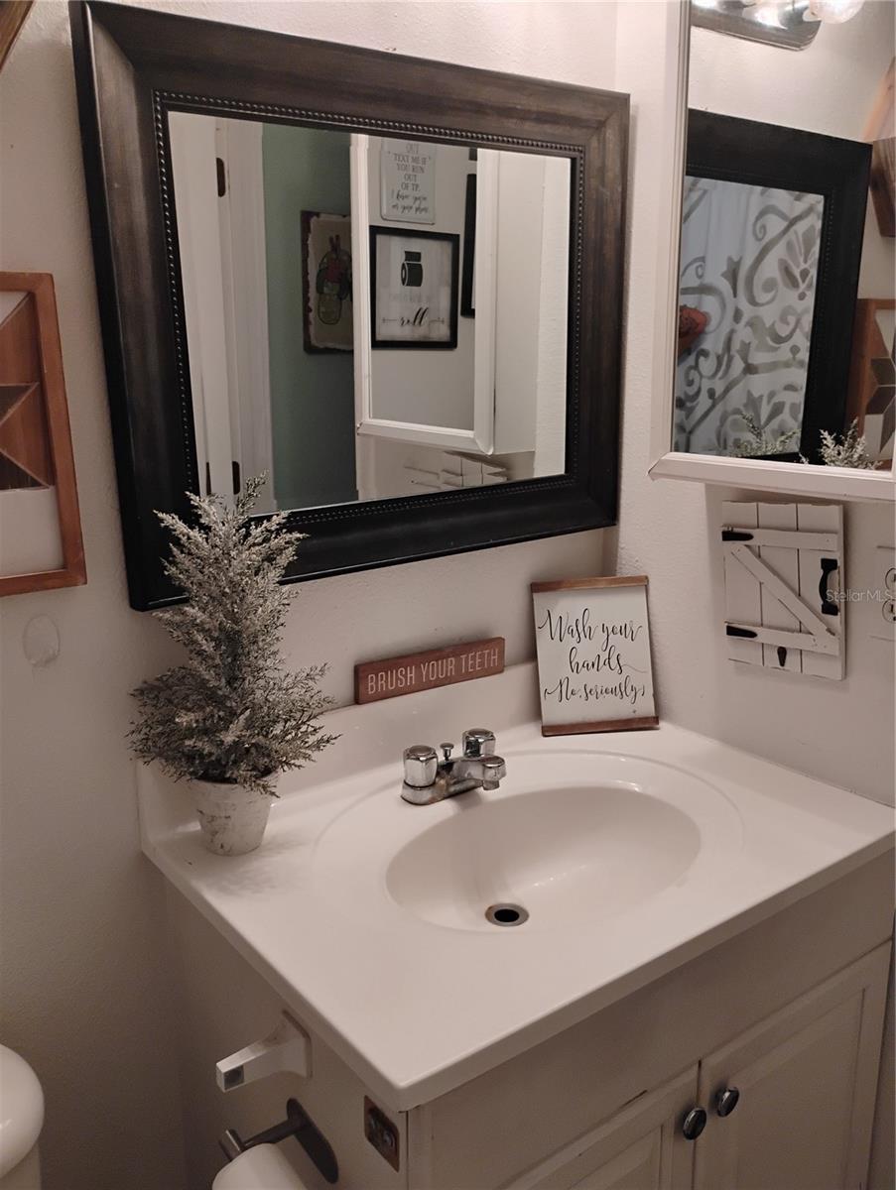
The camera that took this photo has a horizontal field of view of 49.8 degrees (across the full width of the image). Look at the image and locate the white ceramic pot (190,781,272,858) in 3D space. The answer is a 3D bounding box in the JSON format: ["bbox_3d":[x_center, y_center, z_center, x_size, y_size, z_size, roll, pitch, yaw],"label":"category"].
[{"bbox_3d":[-0.264,0.262,1.196,0.095,0.098,0.095,-2,13,0],"label":"white ceramic pot"}]

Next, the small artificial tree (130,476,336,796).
[{"bbox_3d":[-0.258,0.048,1.143,0.240,0.365,0.225,-11,16,-35],"label":"small artificial tree"}]

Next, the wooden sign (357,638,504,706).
[{"bbox_3d":[-0.019,0.105,1.408,0.256,0.057,0.016,-11,16,-35],"label":"wooden sign"}]

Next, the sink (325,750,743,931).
[{"bbox_3d":[0.098,0.362,1.245,0.585,0.140,0.450,-11,16,-35],"label":"sink"}]

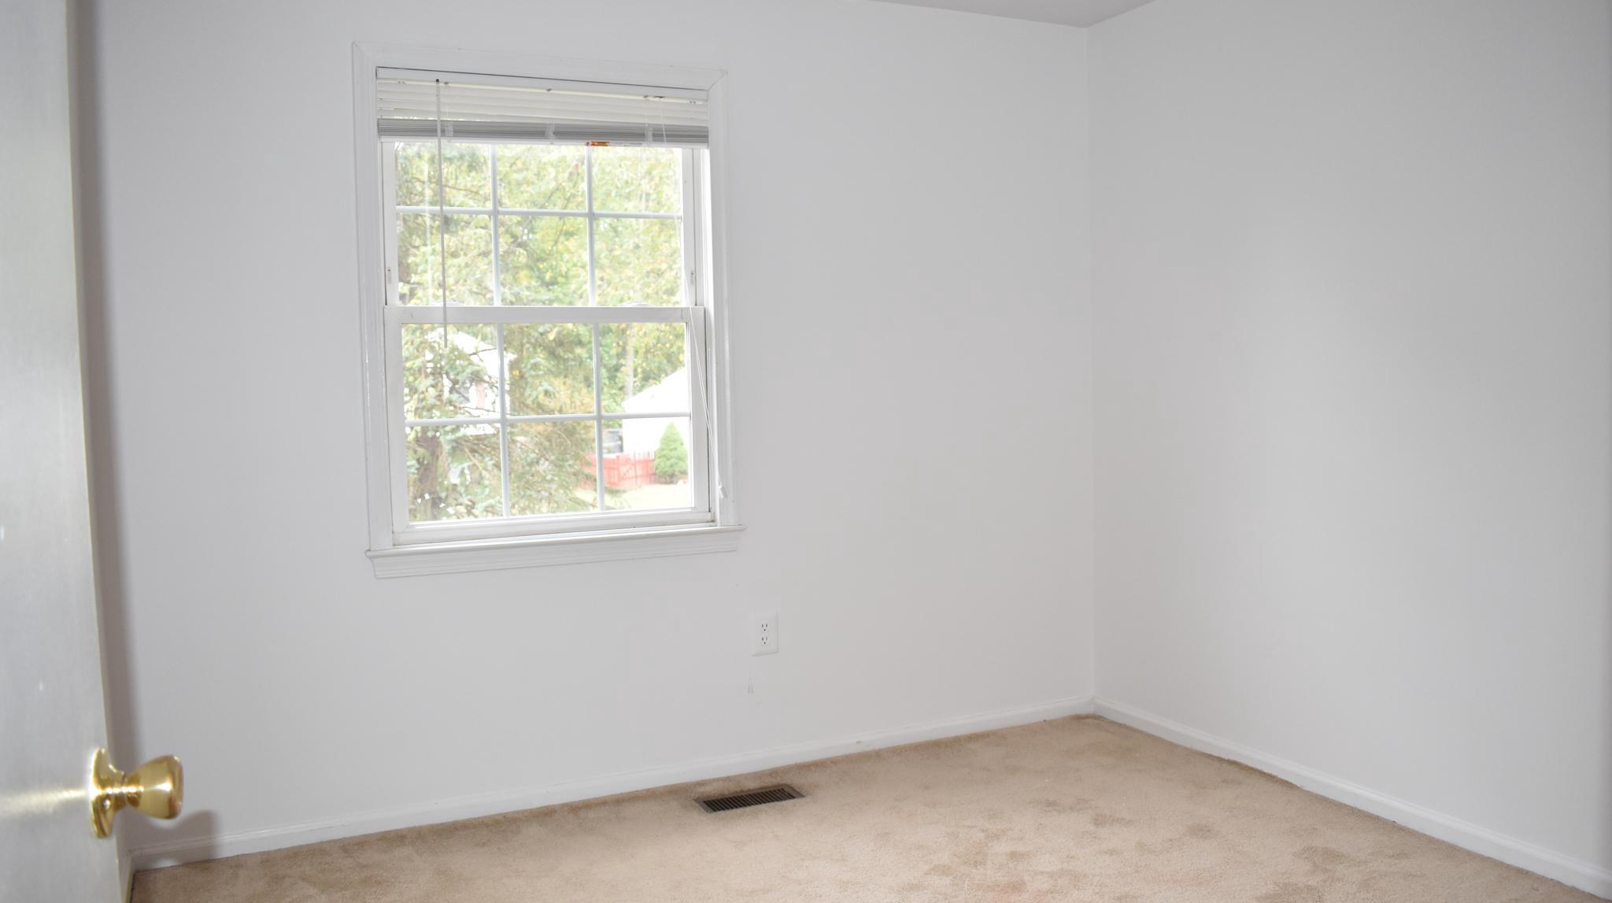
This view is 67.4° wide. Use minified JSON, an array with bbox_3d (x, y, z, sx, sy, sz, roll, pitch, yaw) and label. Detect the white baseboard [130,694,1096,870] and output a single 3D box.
[{"bbox_3d":[-0.341,0.970,3.650,3.040,0.065,0.016,-3,4,-25],"label":"white baseboard"}]

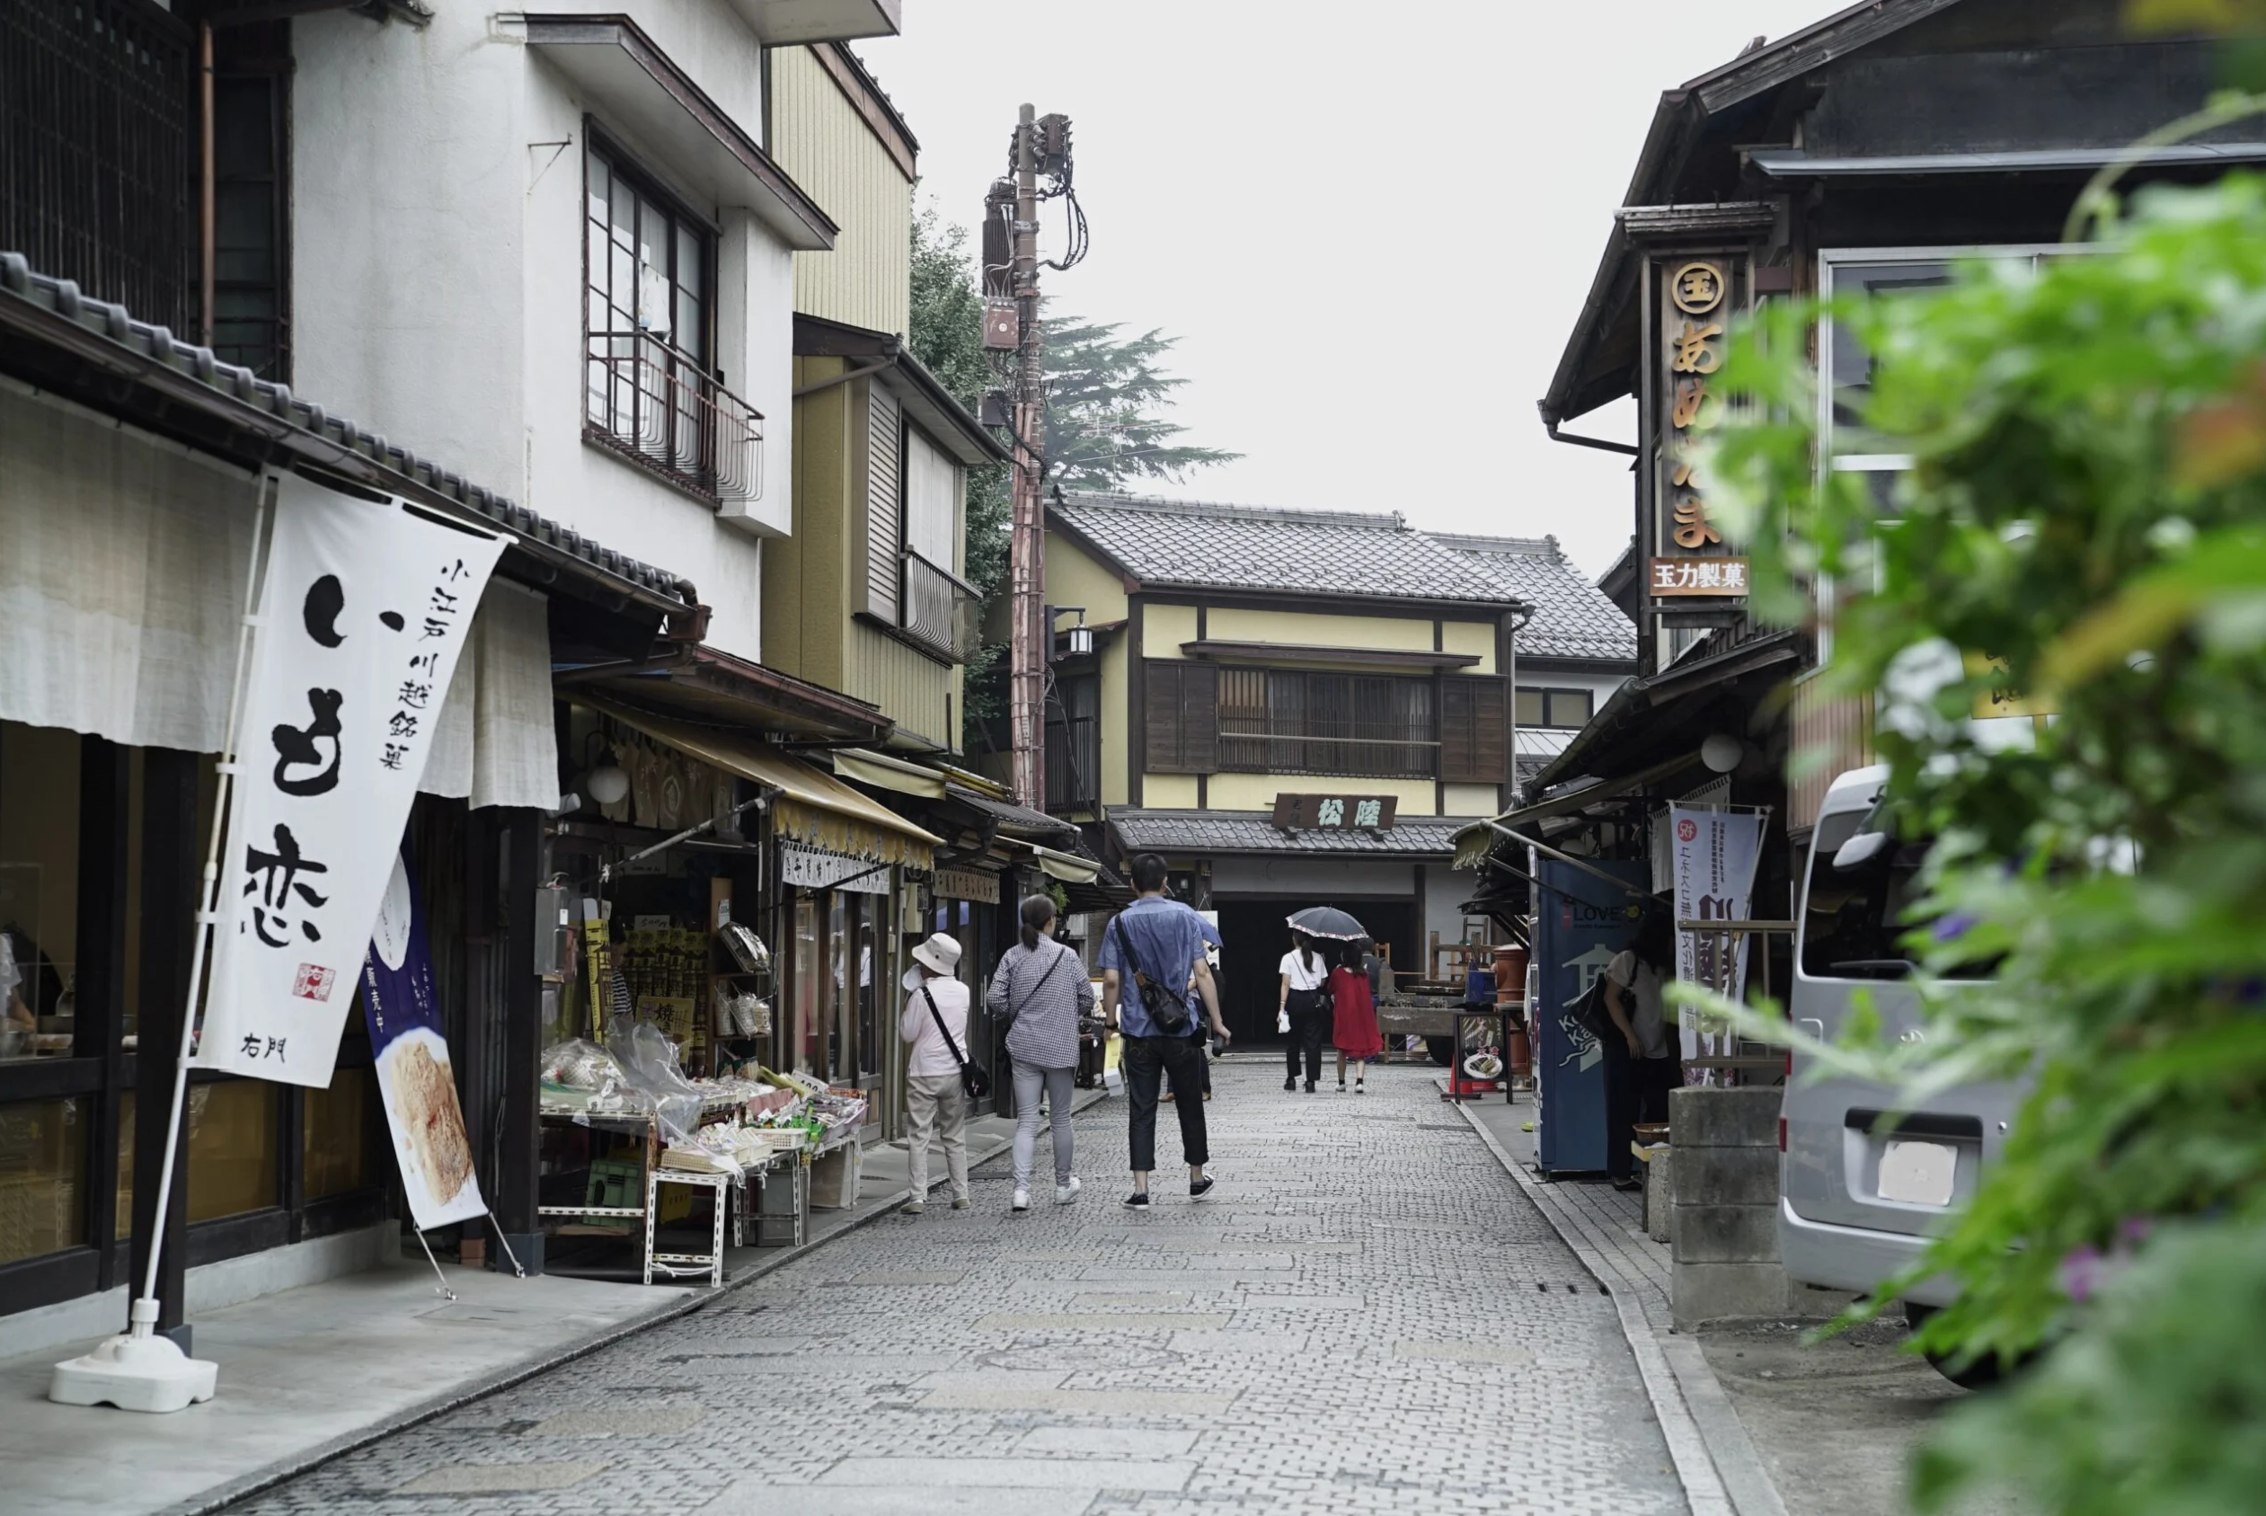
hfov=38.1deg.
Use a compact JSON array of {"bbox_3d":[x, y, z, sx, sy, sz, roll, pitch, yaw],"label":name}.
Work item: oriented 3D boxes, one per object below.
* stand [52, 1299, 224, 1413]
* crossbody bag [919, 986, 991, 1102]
[{"bbox_3d":[-2.699,1.597,8.867,0.370,0.275,0.370,-1,-4,20],"label":"stand"},{"bbox_3d":[-0.889,1.424,16.443,0.370,0.580,0.270,1,-4,-9],"label":"crossbody bag"}]

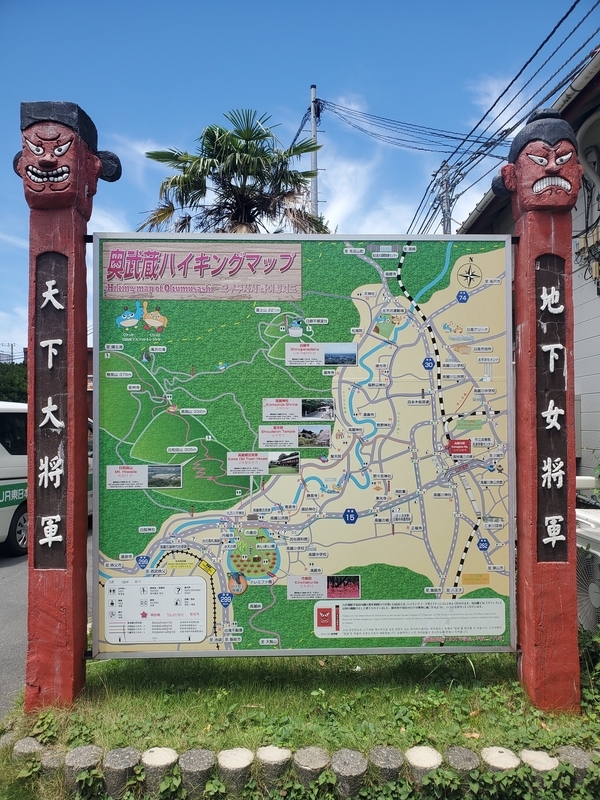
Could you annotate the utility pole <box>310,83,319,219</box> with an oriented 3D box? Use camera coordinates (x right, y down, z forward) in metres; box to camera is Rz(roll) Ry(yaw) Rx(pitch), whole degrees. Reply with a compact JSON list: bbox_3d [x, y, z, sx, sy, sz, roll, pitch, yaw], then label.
[{"bbox_3d":[0.376,-3.118,15.417,0.260,10.041,0.260,0,-1,0],"label":"utility pole"}]

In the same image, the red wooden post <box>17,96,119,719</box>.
[{"bbox_3d":[-1.207,0.039,3.064,0.550,3.053,0.320,0,-1,-1],"label":"red wooden post"}]

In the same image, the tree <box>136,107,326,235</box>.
[{"bbox_3d":[-0.855,-1.095,8.152,2.550,5.766,2.450,0,-1,0],"label":"tree"}]

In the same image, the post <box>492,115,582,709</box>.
[{"bbox_3d":[1.263,0.039,3.114,0.460,3.055,0.330,0,-1,-1],"label":"post"}]

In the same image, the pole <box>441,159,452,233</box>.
[{"bbox_3d":[5.141,-3.198,20.915,0.380,10.345,0.380,0,-1,0],"label":"pole"}]

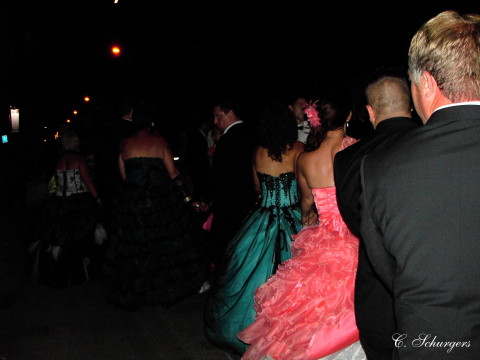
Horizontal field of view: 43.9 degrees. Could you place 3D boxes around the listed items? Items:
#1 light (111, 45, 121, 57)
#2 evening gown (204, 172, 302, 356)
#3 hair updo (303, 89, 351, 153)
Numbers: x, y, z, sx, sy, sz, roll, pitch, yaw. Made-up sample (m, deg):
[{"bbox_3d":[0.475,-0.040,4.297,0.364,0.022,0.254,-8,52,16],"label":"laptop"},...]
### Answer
[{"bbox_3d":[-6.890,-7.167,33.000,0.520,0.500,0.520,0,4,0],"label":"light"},{"bbox_3d":[0.240,0.542,4.433,1.000,1.180,1.050,1,4,8],"label":"evening gown"},{"bbox_3d":[0.514,-0.349,3.500,0.260,0.370,0.260,1,4,8],"label":"hair updo"}]

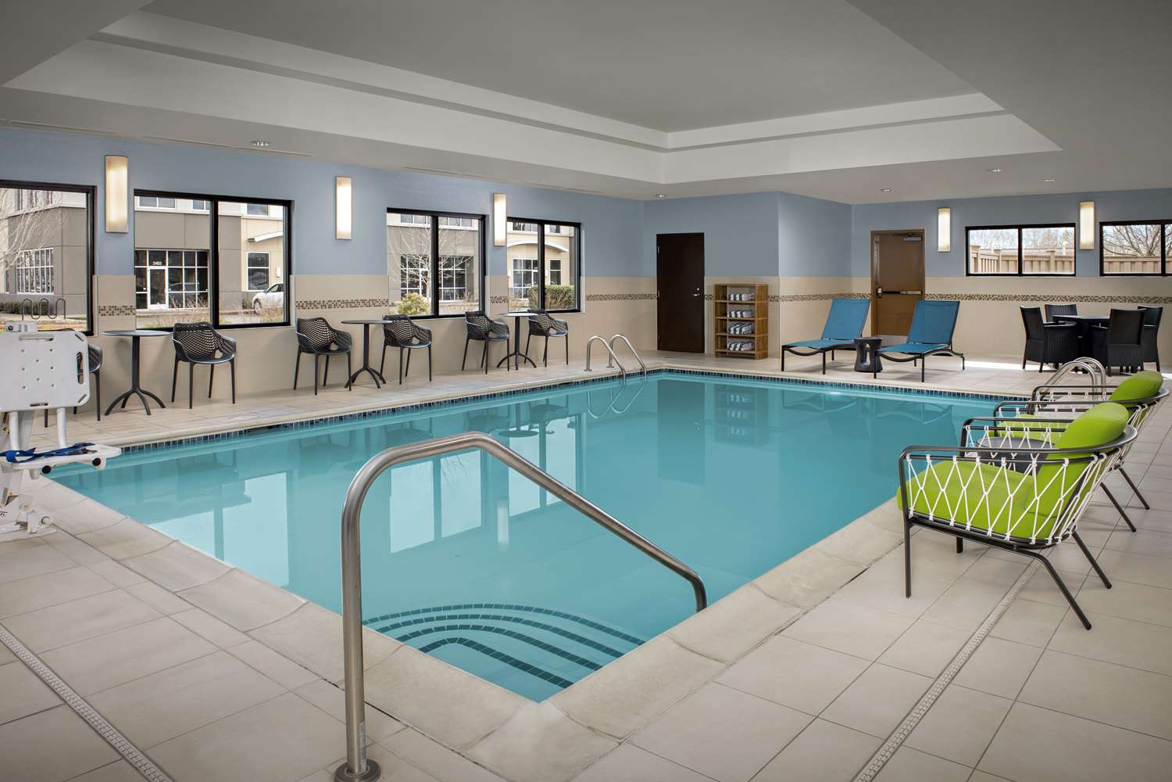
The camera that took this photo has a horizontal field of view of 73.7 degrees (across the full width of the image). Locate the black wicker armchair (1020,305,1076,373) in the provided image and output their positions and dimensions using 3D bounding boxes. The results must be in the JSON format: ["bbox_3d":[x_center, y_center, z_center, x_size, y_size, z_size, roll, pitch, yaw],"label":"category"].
[{"bbox_3d":[6.336,-0.701,10.682,0.570,0.860,0.540,0,6,3],"label":"black wicker armchair"}]

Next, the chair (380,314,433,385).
[{"bbox_3d":[-2.226,-0.533,9.666,0.550,0.810,0.590,-5,8,-44],"label":"chair"}]

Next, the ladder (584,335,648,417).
[{"bbox_3d":[0.448,-0.190,11.206,0.740,1.220,0.550,6,9,40],"label":"ladder"}]

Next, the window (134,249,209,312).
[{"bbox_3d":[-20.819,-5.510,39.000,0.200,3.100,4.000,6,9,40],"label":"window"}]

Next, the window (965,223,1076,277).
[{"bbox_3d":[7.118,-2.311,12.800,1.580,0.840,0.100,5,7,40],"label":"window"}]

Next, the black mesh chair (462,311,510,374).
[{"bbox_3d":[-1.375,-0.679,10.650,0.580,0.810,0.540,5,7,43],"label":"black mesh chair"}]

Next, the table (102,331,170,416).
[{"bbox_3d":[-4.295,-0.188,7.454,0.610,0.755,0.610,5,7,41],"label":"table"}]

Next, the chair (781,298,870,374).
[{"bbox_3d":[3.455,-0.804,11.090,0.640,0.940,1.790,5,7,40],"label":"chair"}]

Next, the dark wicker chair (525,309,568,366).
[{"bbox_3d":[-0.558,-0.787,11.477,0.550,0.810,0.590,-5,7,-42],"label":"dark wicker chair"}]

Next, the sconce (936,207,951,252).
[{"bbox_3d":[5.789,-2.600,12.637,0.200,0.725,0.100,4,7,37],"label":"sconce"}]

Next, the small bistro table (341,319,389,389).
[{"bbox_3d":[-2.590,-0.436,9.200,0.620,0.745,0.620,5,7,41],"label":"small bistro table"}]

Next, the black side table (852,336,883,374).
[{"bbox_3d":[4.020,-0.522,11.087,0.410,0.470,0.410,6,9,40],"label":"black side table"}]

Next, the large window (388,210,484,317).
[{"bbox_3d":[-1.967,-1.688,10.358,0.100,1.370,1.620,5,7,41],"label":"large window"}]

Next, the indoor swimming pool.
[{"bbox_3d":[0.600,0.916,6.946,4.850,1.200,7.850,7,11,40],"label":"indoor swimming pool"}]

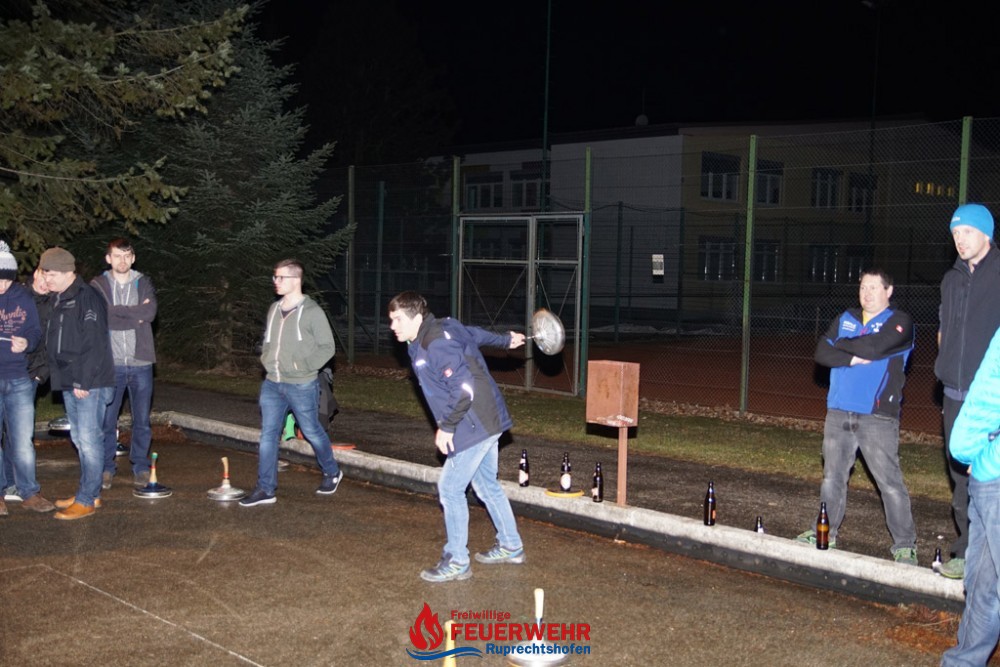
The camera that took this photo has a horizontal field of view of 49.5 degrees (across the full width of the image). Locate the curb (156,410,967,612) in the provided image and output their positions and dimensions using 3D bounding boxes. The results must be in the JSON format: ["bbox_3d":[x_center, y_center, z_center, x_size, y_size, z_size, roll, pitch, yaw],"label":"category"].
[{"bbox_3d":[-0.423,1.130,8.221,7.850,0.190,0.140,5,5,42],"label":"curb"}]

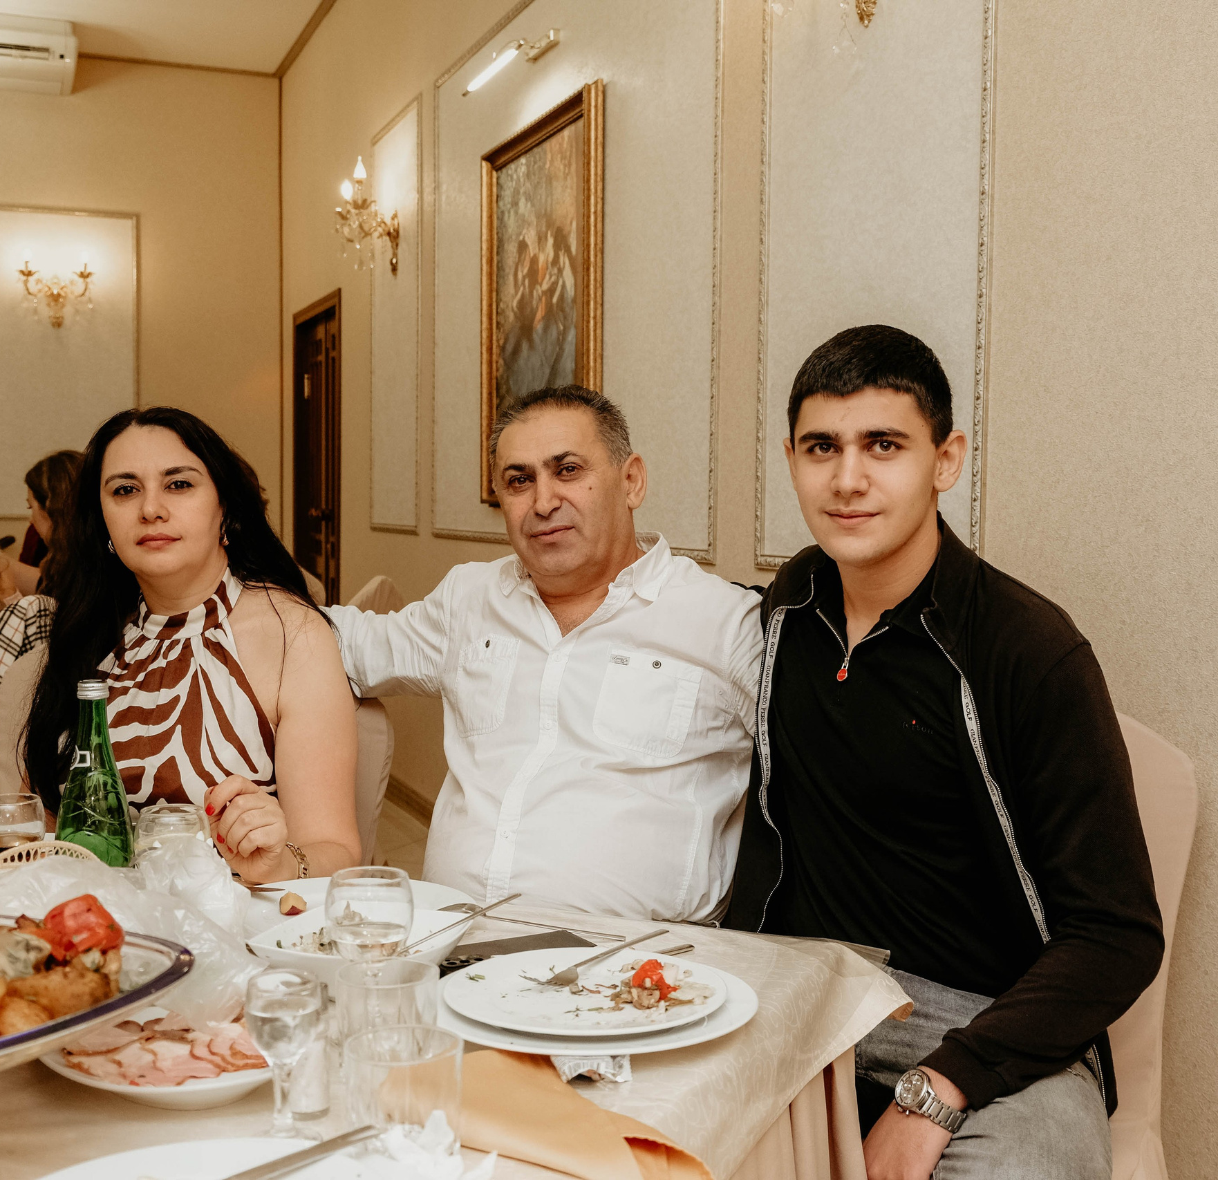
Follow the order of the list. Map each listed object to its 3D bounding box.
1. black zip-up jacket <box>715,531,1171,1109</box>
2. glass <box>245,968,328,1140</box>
[{"bbox_3d":[0.335,0.232,1.600,0.510,0.620,0.390,2,4,28],"label":"black zip-up jacket"},{"bbox_3d":[-0.220,0.317,1.062,0.051,0.108,0.051,1,3,0],"label":"glass"}]

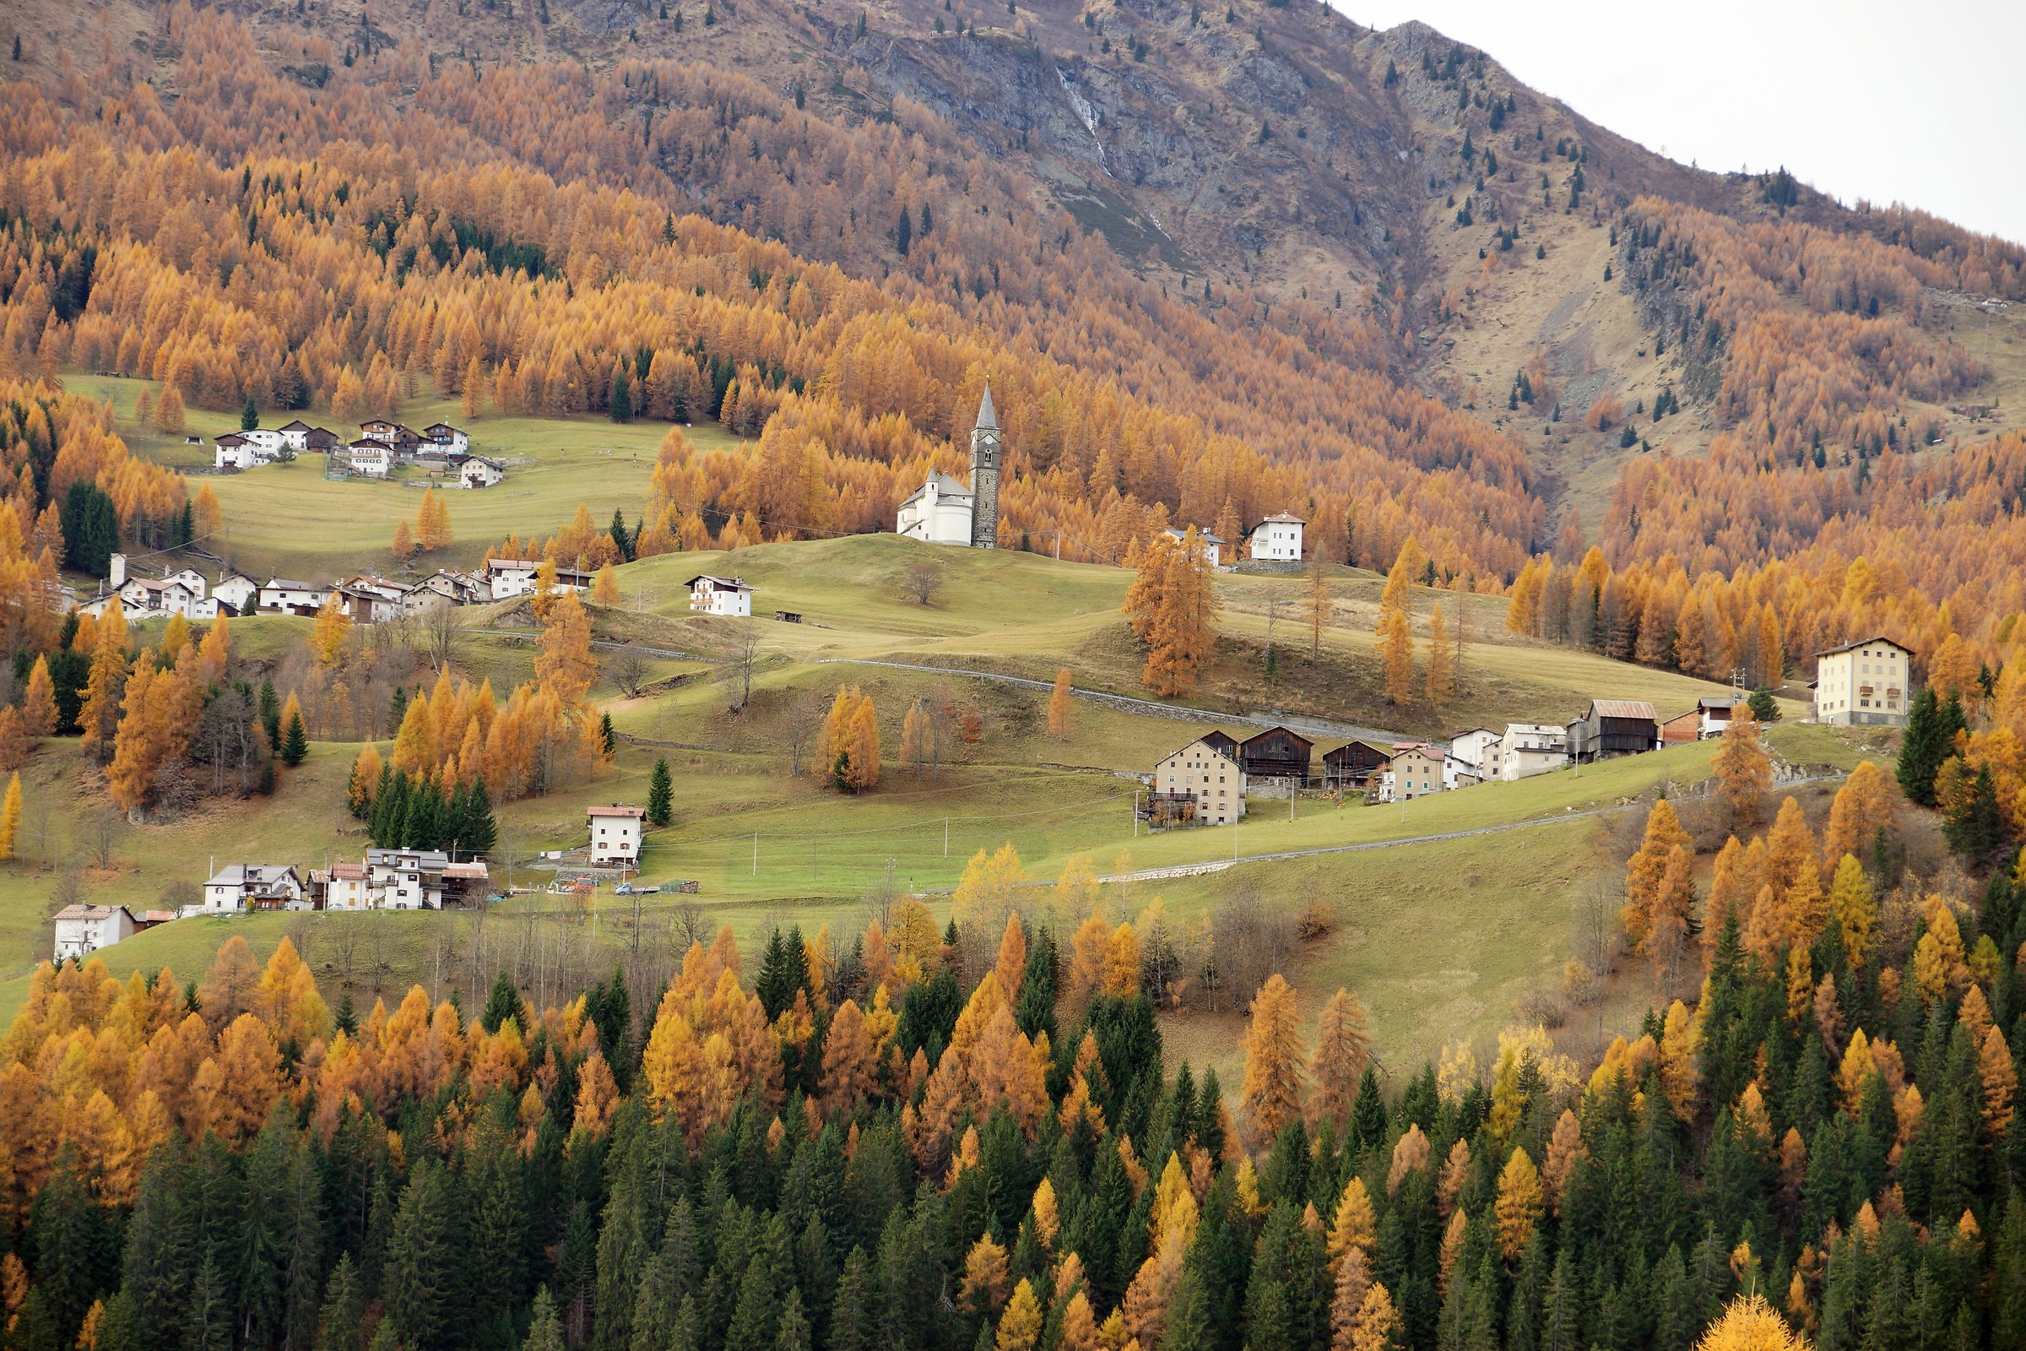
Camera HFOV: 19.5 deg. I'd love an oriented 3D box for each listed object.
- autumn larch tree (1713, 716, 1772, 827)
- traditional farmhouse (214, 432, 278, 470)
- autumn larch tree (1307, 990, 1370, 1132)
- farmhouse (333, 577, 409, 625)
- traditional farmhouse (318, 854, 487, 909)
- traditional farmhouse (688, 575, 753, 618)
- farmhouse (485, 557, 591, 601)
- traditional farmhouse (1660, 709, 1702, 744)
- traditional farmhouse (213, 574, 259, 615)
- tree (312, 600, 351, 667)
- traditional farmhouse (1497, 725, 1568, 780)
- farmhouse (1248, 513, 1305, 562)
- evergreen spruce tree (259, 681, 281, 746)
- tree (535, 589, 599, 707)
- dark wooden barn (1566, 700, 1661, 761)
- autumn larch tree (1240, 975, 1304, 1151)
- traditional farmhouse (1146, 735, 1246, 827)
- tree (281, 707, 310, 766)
[{"bbox_3d":[123.460,16.250,1000.000,9.300,18.400,9.300,0,-5,0],"label":"autumn larch tree"},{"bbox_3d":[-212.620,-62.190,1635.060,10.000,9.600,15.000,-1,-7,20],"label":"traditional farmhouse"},{"bbox_3d":[48.990,58.670,890.000,9.250,23.370,9.250,2,-5,0],"label":"autumn larch tree"},{"bbox_3d":[-156.410,-18.100,1440.000,13.030,10.300,12.500,-3,-7,37],"label":"farmhouse"},{"bbox_3d":[-103.270,34.560,1000.000,26.500,10.000,11.000,3,-6,-19],"label":"traditional farmhouse"},{"bbox_3d":[-70.860,-19.330,1430.000,12.870,9.000,8.600,7,-8,-41],"label":"traditional farmhouse"},{"bbox_3d":[-118.130,-23.990,1470.000,24.400,10.200,10.000,2,-6,-22],"label":"farmhouse"},{"bbox_3d":[120.950,9.190,1070.000,6.800,5.800,7.000,2,-6,0],"label":"traditional farmhouse"},{"bbox_3d":[-193.360,-20.460,1470.000,9.200,9.500,9.500,2,-5,-19],"label":"traditional farmhouse"},{"bbox_3d":[-153.380,-9.800,1330.000,8.990,17.460,8.990,2,-5,0],"label":"tree"},{"bbox_3d":[88.840,13.060,1005.000,9.600,9.400,9.600,3,-5,-16],"label":"traditional farmhouse"},{"bbox_3d":[50.330,-26.290,1128.570,8.200,9.200,8.200,4,-7,-22],"label":"farmhouse"},{"bbox_3d":[-141.970,7.570,1130.000,4.400,13.190,4.400,1,-6,0],"label":"evergreen spruce tree"},{"bbox_3d":[-89.650,-5.190,1186.610,12.000,23.000,12.000,2,-7,-4],"label":"tree"},{"bbox_3d":[102.120,9.320,1004.780,14.000,10.000,9.000,2,-7,-6],"label":"dark wooden barn"},{"bbox_3d":[38.750,57.970,882.000,9.400,26.830,9.400,2,-5,0],"label":"autumn larch tree"},{"bbox_3d":[34.660,19.650,1100.000,16.000,15.800,13.000,-1,-5,7],"label":"traditional farmhouse"},{"bbox_3d":[-137.280,11.660,1130.000,5.290,11.200,5.290,2,-5,0],"label":"tree"}]

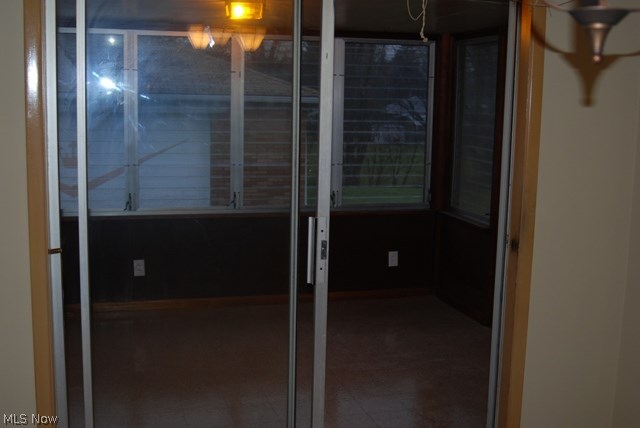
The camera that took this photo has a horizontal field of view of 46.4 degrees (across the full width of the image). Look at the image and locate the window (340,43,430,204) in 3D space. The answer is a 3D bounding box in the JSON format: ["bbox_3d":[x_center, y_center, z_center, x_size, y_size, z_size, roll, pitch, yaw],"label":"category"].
[{"bbox_3d":[0.500,-0.669,5.676,0.758,1.263,0.080,-1,9,-16],"label":"window"}]

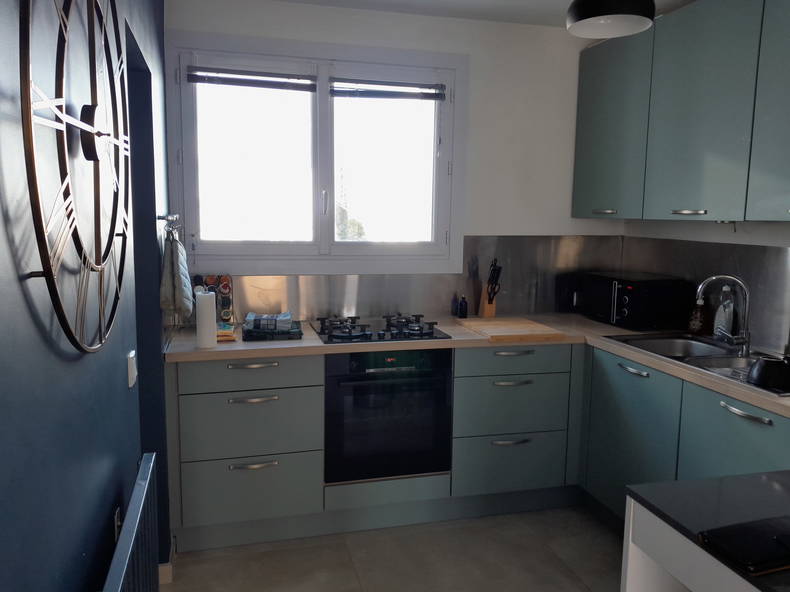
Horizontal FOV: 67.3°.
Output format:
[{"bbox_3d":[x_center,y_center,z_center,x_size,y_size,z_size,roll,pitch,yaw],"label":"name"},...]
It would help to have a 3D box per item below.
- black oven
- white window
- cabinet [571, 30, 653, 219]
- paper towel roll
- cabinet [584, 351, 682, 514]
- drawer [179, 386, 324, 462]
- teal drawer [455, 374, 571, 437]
[{"bbox_3d":[-0.087,0.505,2.929,0.596,0.588,0.570,-1,8,-15],"label":"black oven"},{"bbox_3d":[-0.353,-0.688,3.077,1.517,1.155,0.090,-1,8,-15],"label":"white window"},{"bbox_3d":[1.296,-0.873,3.163,0.353,0.928,0.622,-1,8,-15],"label":"cabinet"},{"bbox_3d":[-0.802,0.098,2.523,0.086,0.228,0.086,-1,8,-15],"label":"paper towel roll"},{"bbox_3d":[1.292,0.630,2.651,0.570,0.717,0.595,-1,8,-15],"label":"cabinet"},{"bbox_3d":[-0.659,0.510,2.755,0.592,0.287,0.510,-1,8,-15],"label":"drawer"},{"bbox_3d":[0.500,0.487,3.064,0.595,0.287,0.510,-1,8,-15],"label":"teal drawer"}]

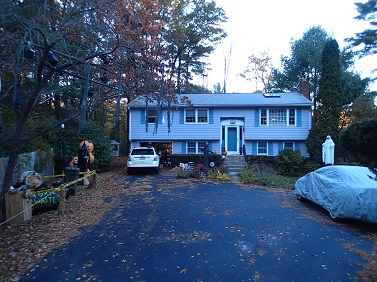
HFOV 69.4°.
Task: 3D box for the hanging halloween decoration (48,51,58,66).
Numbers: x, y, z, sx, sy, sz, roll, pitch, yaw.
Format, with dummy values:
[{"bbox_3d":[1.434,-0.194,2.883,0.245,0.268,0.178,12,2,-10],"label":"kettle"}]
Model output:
[{"bbox_3d":[-3.474,-2.123,7.000,0.250,0.400,0.240,0,0,-17],"label":"hanging halloween decoration"}]

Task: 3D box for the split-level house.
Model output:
[{"bbox_3d":[2.622,-1.415,25.018,14.100,6.850,8.100,0,4,6],"label":"split-level house"}]

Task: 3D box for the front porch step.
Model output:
[{"bbox_3d":[3.319,1.619,19.500,1.550,1.000,2.100,0,4,6],"label":"front porch step"}]

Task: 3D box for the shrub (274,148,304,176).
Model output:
[{"bbox_3d":[6.312,1.331,17.000,1.750,1.650,1.700,0,4,6],"label":"shrub"}]

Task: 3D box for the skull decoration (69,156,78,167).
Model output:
[{"bbox_3d":[-5.065,0.904,12.000,0.440,0.440,0.420,-1,4,-17],"label":"skull decoration"}]

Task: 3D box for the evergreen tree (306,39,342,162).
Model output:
[{"bbox_3d":[9.864,-2.985,19.800,2.500,9.000,2.500,0,4,6],"label":"evergreen tree"}]

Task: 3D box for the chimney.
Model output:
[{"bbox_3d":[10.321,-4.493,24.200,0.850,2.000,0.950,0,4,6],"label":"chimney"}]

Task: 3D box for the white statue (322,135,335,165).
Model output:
[{"bbox_3d":[7.978,0.496,15.500,0.680,1.680,0.450,1,4,22],"label":"white statue"}]

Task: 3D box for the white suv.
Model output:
[{"bbox_3d":[-2.820,1.227,18.566,1.850,1.680,4.550,0,-1,-3],"label":"white suv"}]

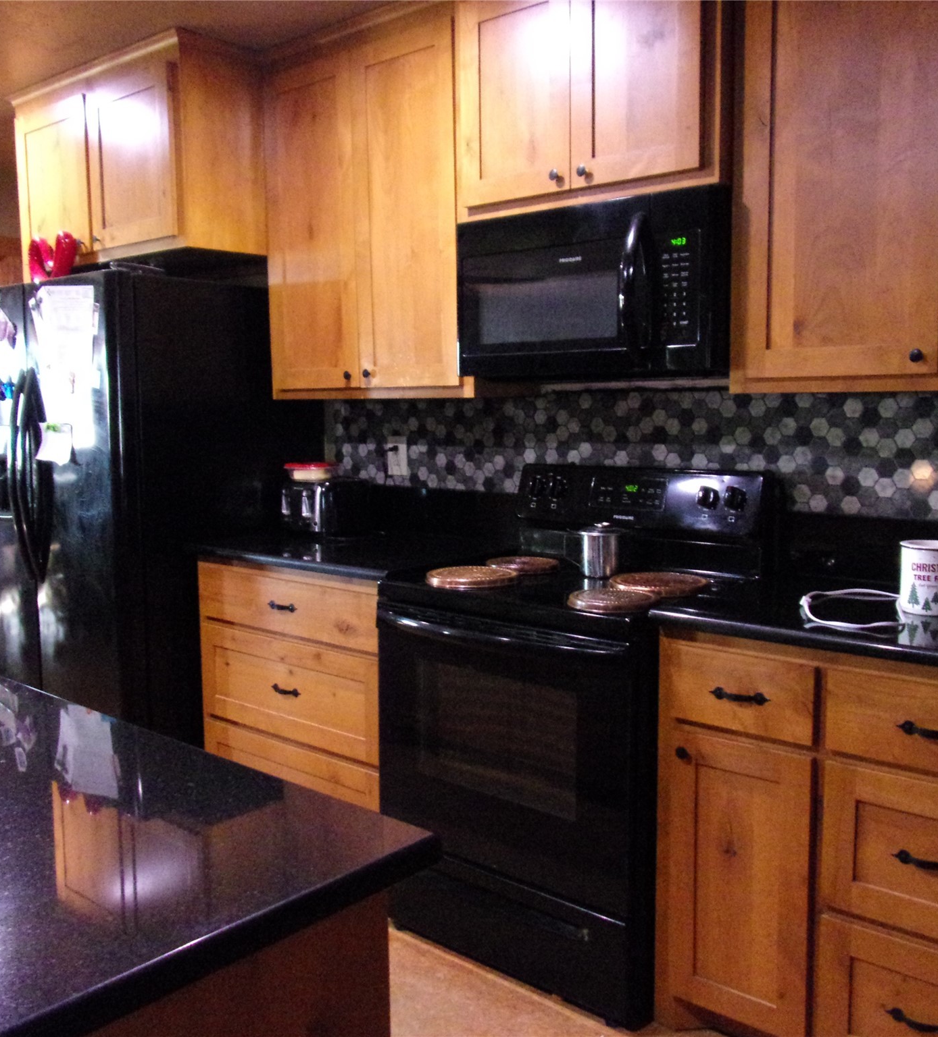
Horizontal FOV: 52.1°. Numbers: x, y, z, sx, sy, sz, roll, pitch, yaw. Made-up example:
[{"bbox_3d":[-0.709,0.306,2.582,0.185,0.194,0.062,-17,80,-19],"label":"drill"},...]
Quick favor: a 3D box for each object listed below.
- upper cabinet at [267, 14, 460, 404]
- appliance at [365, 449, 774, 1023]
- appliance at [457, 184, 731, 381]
[{"bbox_3d":[-0.237,-0.925,3.039,0.877,1.086,0.334,5,8,39],"label":"upper cabinet"},{"bbox_3d":[0.259,0.482,2.519,0.745,1.186,0.726,5,8,39],"label":"appliance"},{"bbox_3d":[0.378,-0.585,2.542,0.747,0.418,0.395,5,8,39],"label":"appliance"}]

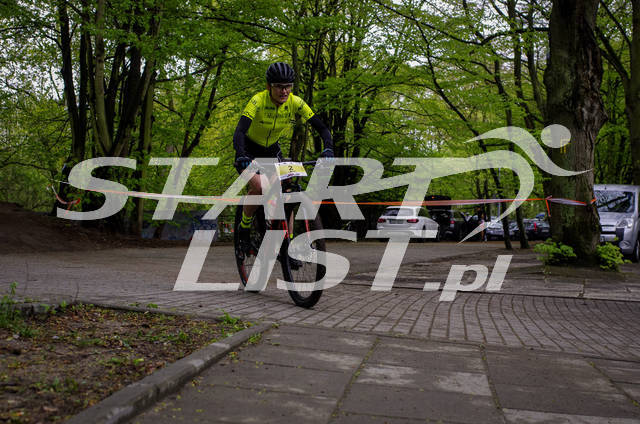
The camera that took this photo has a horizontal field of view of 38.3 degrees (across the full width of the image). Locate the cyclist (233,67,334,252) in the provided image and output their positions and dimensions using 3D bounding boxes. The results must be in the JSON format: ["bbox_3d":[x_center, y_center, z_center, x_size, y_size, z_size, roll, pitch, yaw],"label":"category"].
[{"bbox_3d":[-0.350,-0.300,6.500,0.720,1.420,1.000,1,-1,-20],"label":"cyclist"}]

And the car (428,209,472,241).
[{"bbox_3d":[6.060,0.600,44.200,1.800,1.480,4.400,1,-1,18],"label":"car"}]

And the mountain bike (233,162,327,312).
[{"bbox_3d":[-0.325,0.115,6.480,0.720,1.040,1.850,-4,1,-22],"label":"mountain bike"}]

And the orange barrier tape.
[{"bbox_3d":[-0.300,-0.220,15.500,9.500,0.500,0.300,1,-1,14],"label":"orange barrier tape"}]

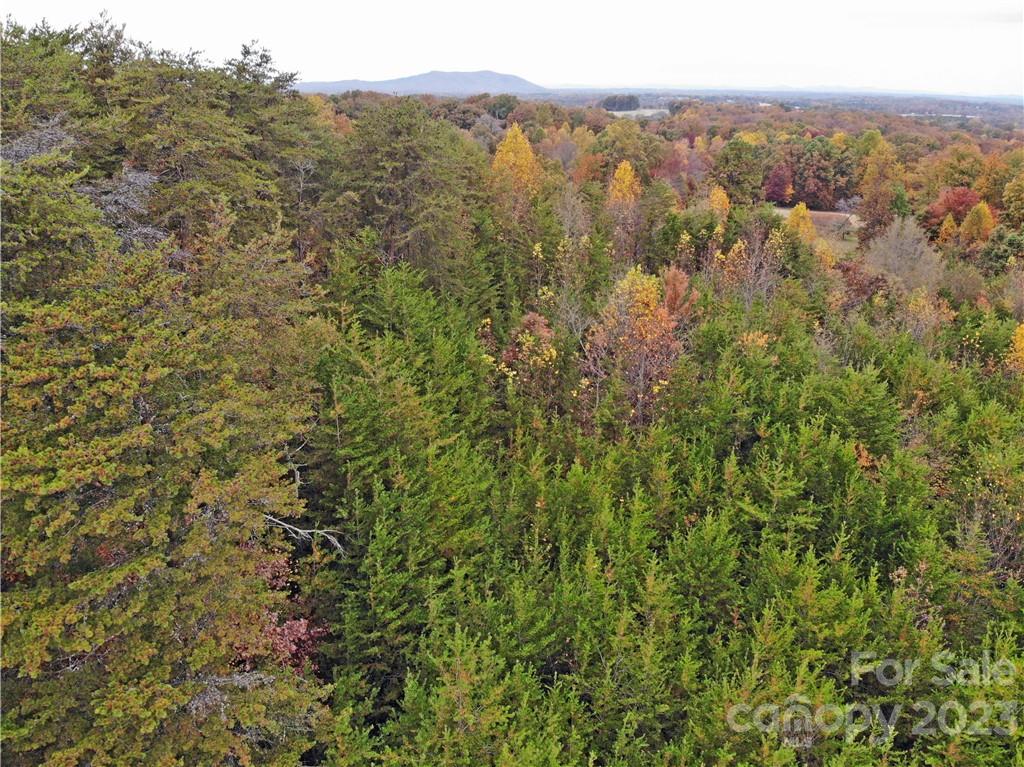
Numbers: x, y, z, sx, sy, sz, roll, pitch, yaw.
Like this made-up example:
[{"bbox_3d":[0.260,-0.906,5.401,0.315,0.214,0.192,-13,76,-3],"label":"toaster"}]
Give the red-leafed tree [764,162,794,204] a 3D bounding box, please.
[{"bbox_3d":[49.383,-36.898,131.243,5.700,8.200,5.600,9,24,18],"label":"red-leafed tree"}]

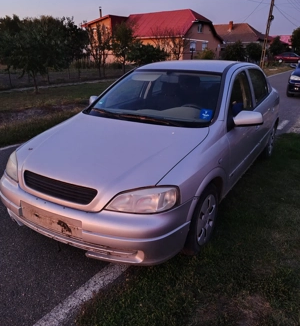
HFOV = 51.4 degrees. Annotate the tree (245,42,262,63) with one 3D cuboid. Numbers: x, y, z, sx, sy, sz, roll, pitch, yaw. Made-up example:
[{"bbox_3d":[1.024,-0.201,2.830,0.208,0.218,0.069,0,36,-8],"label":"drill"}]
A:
[{"bbox_3d":[12.202,-12.934,36.783,2.122,2.591,2.016,7,21,16],"label":"tree"}]

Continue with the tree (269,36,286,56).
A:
[{"bbox_3d":[20.945,-18.823,51.254,2.957,3.932,2.809,8,21,19],"label":"tree"}]

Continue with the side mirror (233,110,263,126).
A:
[{"bbox_3d":[0.846,-0.384,2.736,0.210,0.135,0.110,13,24,29],"label":"side mirror"}]

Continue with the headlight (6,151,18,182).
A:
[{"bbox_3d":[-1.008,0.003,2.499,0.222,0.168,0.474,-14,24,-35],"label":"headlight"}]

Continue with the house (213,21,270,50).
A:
[{"bbox_3d":[14.838,-21.487,56.481,12.500,6.500,8.500,15,24,36],"label":"house"}]

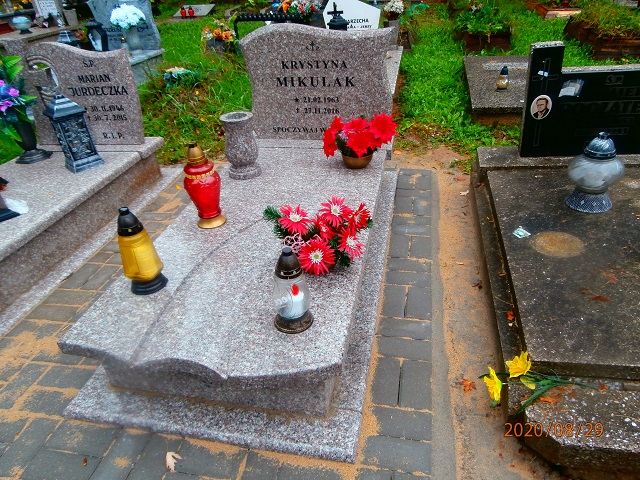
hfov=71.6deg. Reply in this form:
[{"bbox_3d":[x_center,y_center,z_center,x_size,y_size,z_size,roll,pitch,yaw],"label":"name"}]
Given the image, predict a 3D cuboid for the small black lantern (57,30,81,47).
[{"bbox_3d":[-2.580,-1.944,4.614,0.220,0.420,0.220,3,34,12],"label":"small black lantern"}]

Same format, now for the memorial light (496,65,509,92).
[{"bbox_3d":[1.486,-1.308,3.581,0.100,0.210,0.100,3,34,12],"label":"memorial light"}]

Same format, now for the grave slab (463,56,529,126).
[{"bbox_3d":[1.745,-1.410,4.025,0.810,0.160,1.800,3,34,12],"label":"grave slab"}]

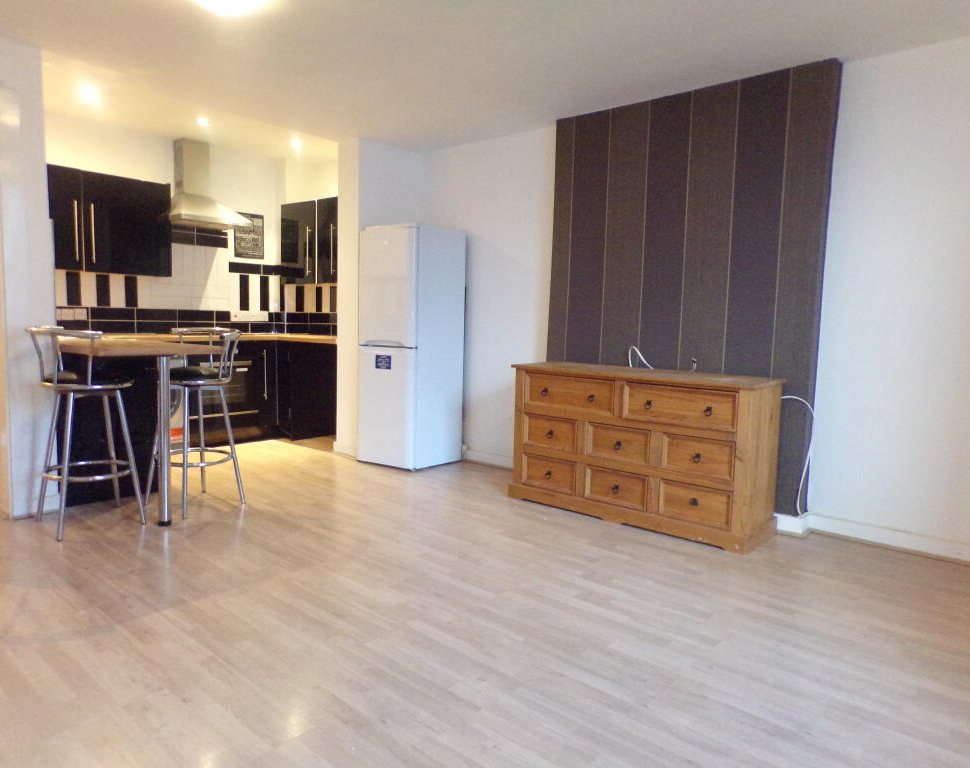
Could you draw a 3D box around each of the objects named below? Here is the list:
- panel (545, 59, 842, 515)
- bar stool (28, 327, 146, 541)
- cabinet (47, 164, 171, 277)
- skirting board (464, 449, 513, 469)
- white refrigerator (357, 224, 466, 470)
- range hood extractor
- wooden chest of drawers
[{"bbox_3d":[1.115,-0.517,4.204,1.693,2.285,0.156,6,7,42],"label":"panel"},{"bbox_3d":[-1.996,0.218,3.563,0.478,0.980,0.484,6,7,42],"label":"bar stool"},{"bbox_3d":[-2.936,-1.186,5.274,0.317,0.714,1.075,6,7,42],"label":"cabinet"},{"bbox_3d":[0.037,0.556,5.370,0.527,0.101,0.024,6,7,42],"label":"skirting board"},{"bbox_3d":[-0.535,-0.274,5.376,0.564,1.720,0.570,6,6,38],"label":"white refrigerator"},{"bbox_3d":[-2.293,-1.634,5.782,0.521,0.699,0.602,6,7,42],"label":"range hood extractor"},{"bbox_3d":[0.851,0.341,4.008,1.494,0.812,0.430,6,7,42],"label":"wooden chest of drawers"}]

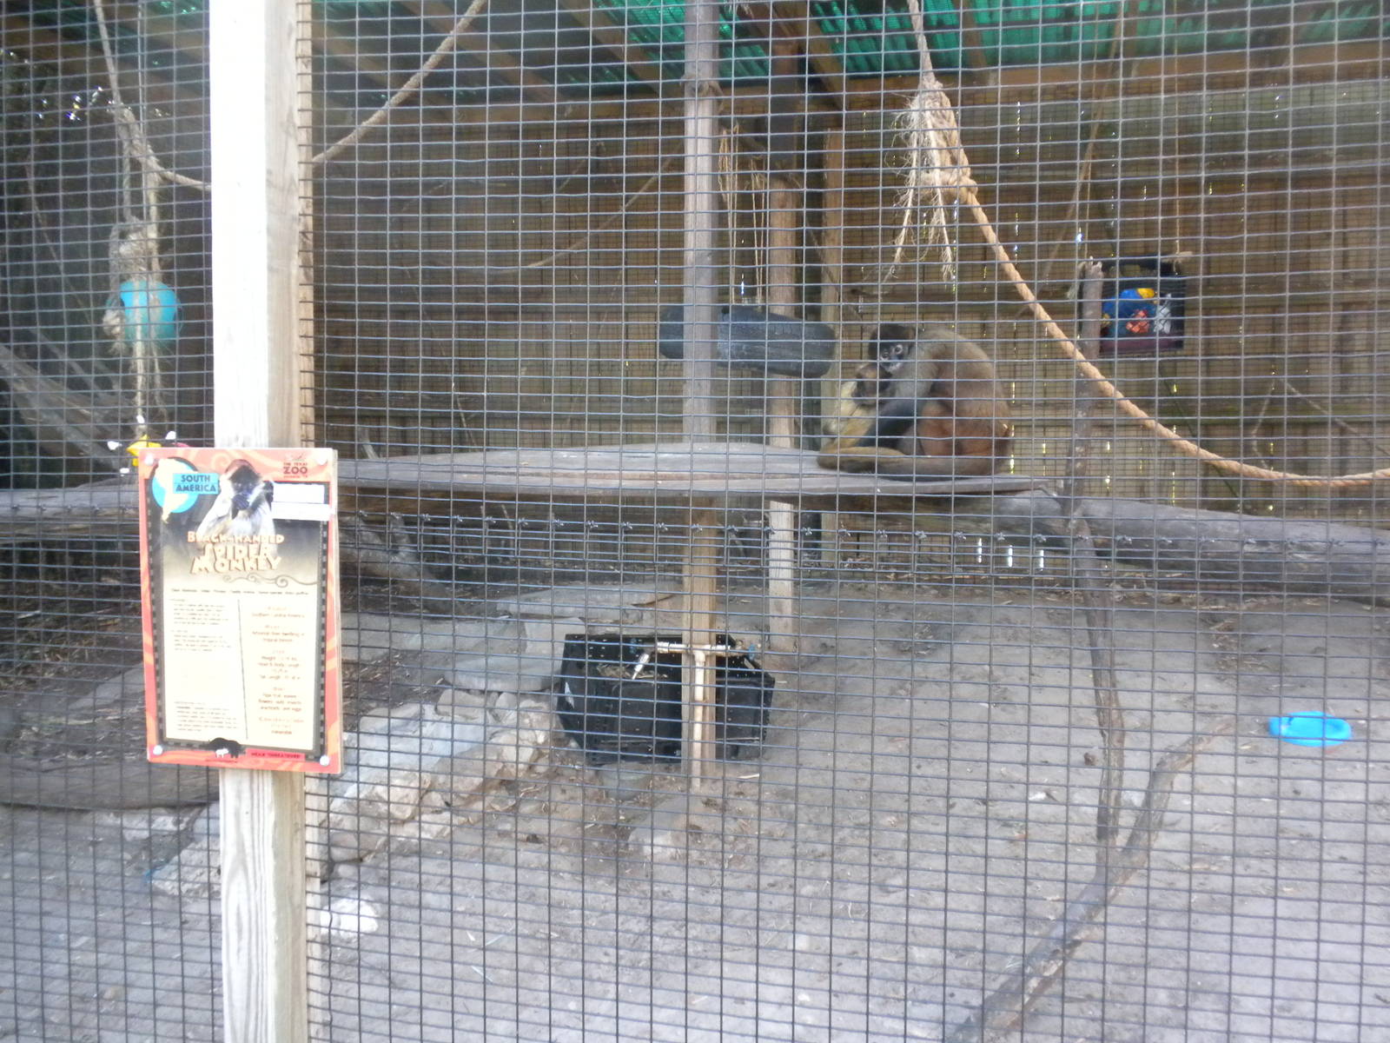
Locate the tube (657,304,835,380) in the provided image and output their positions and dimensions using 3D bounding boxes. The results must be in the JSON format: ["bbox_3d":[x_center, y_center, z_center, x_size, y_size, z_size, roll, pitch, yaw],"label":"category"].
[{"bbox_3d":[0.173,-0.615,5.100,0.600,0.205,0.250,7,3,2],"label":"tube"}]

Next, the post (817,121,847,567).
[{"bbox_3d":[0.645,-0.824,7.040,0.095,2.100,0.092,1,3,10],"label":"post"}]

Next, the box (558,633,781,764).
[{"bbox_3d":[-0.107,0.570,4.880,0.590,0.275,0.410,2,12,-19],"label":"box"}]

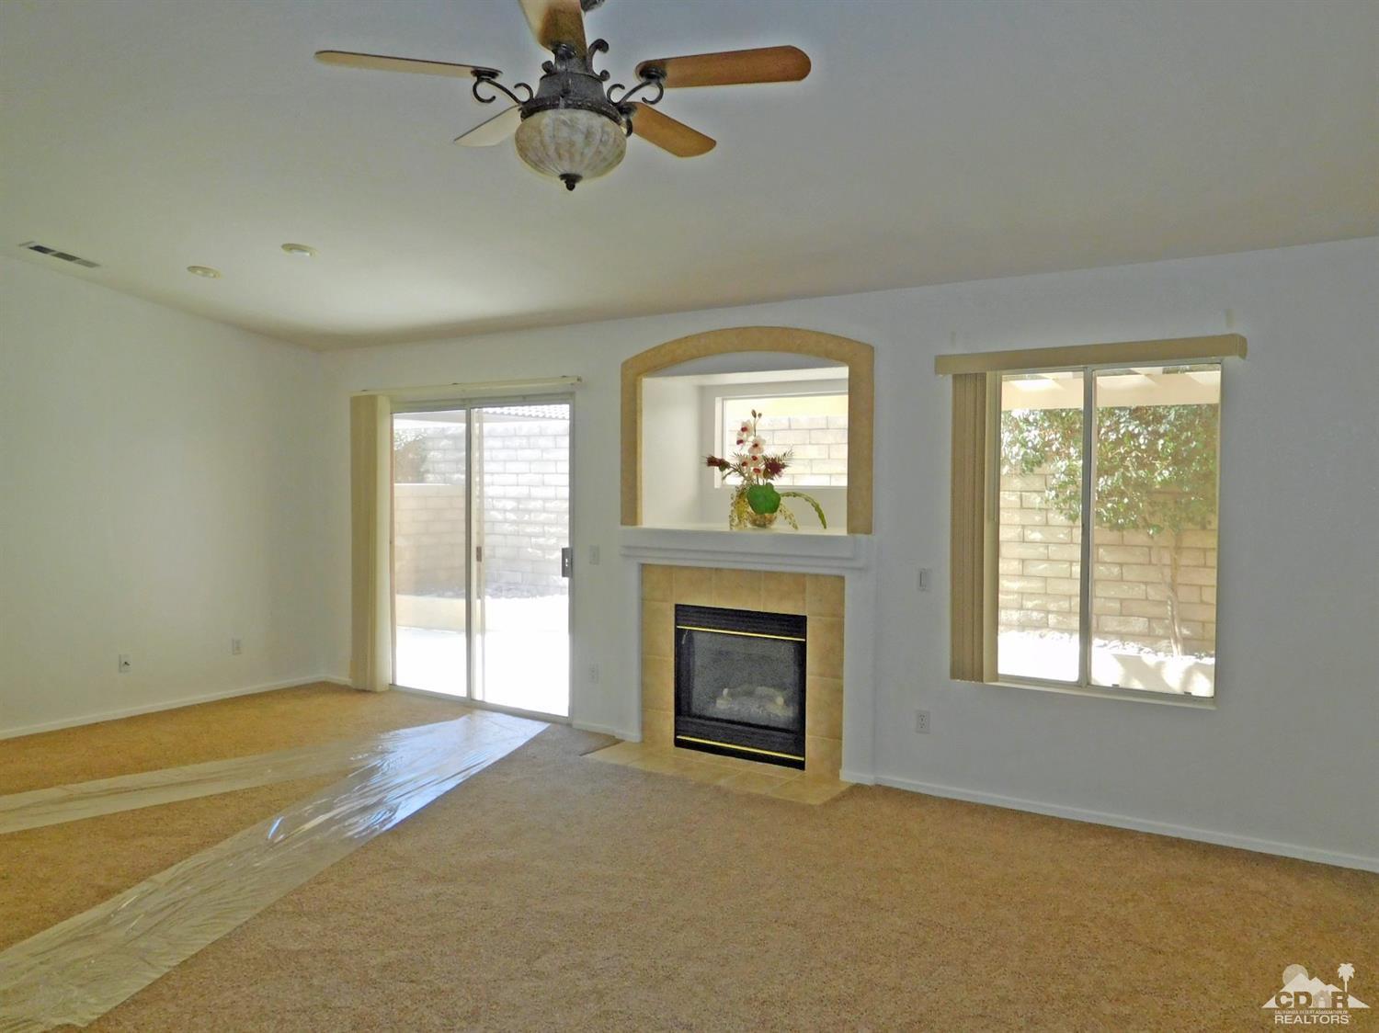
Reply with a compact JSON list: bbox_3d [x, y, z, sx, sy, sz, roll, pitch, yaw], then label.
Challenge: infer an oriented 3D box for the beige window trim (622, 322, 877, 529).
[{"bbox_3d":[0.269,-0.477,5.428,1.570,1.100,0.090,1,2,33],"label":"beige window trim"}]

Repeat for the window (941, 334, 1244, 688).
[{"bbox_3d":[1.748,0.016,4.481,1.240,1.530,0.130,1,2,33],"label":"window"}]

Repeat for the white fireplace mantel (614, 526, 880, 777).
[{"bbox_3d":[0.245,0.706,5.397,1.550,1.260,0.150,1,2,33],"label":"white fireplace mantel"}]

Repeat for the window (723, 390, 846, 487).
[{"bbox_3d":[0.636,-0.456,6.048,1.060,0.575,0.090,1,2,33],"label":"window"}]

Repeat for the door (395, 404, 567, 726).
[{"bbox_3d":[-1.394,0.239,6.548,1.690,2.020,0.100,1,2,33],"label":"door"}]

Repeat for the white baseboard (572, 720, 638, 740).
[{"bbox_3d":[-0.507,1.277,5.936,0.505,0.070,0.035,1,2,33],"label":"white baseboard"}]

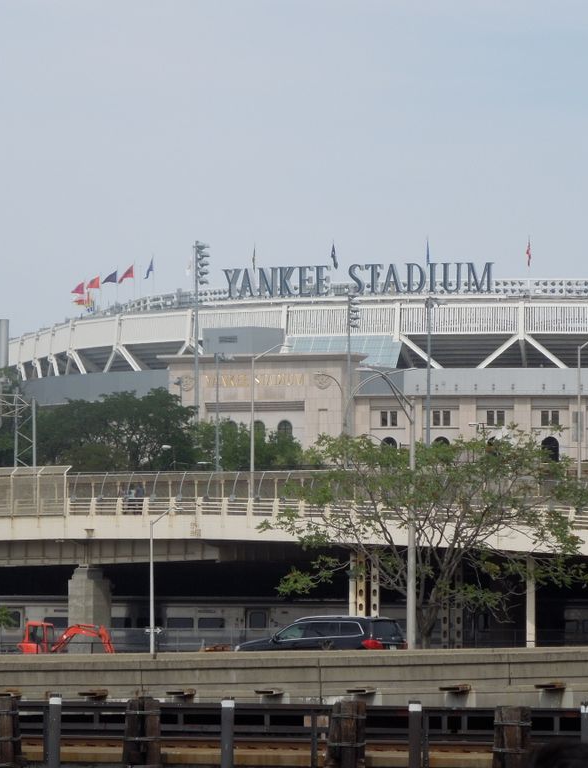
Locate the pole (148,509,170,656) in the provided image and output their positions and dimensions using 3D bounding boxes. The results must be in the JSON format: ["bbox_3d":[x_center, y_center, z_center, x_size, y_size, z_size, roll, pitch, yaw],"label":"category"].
[{"bbox_3d":[-5.625,9.704,249.009,0.400,8.450,2.400,-2,-3,37],"label":"pole"}]

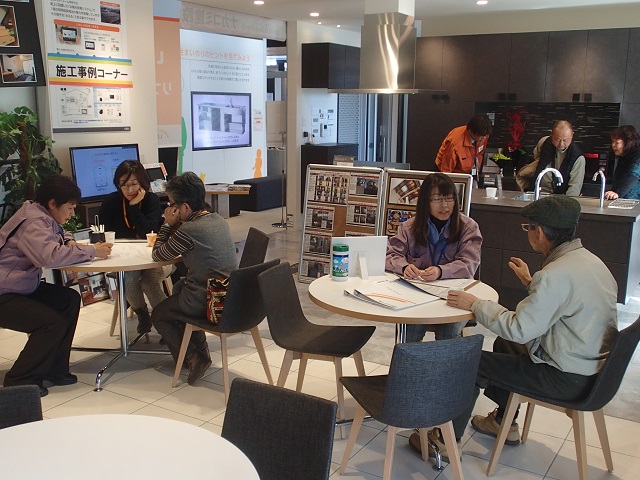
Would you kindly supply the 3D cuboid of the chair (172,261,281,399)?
[{"bbox_3d":[-0.529,0.468,3.834,0.520,0.765,0.470,9,14,37],"label":"chair"}]

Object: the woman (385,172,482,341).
[{"bbox_3d":[0.620,0.251,3.805,0.530,1.230,0.650,3,11,12],"label":"woman"}]

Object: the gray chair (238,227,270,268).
[{"bbox_3d":[-0.649,0.341,4.535,0.530,0.770,0.480,-4,12,-23],"label":"gray chair"}]

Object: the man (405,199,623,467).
[{"bbox_3d":[0.857,0.399,3.067,0.840,1.240,0.560,9,13,36],"label":"man"}]

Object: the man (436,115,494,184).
[{"bbox_3d":[1.421,-0.474,6.779,0.500,1.530,0.500,-8,14,-37],"label":"man"}]

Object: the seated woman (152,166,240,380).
[{"bbox_3d":[-0.668,0.221,3.962,0.620,1.220,0.450,7,13,31],"label":"seated woman"}]

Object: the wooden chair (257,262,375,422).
[{"bbox_3d":[-0.013,0.538,3.511,0.520,0.765,0.470,5,12,22],"label":"wooden chair"}]

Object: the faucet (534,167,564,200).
[{"bbox_3d":[1.868,-0.458,5.598,0.260,0.300,0.060,-5,12,-28],"label":"faucet"}]

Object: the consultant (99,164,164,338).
[{"bbox_3d":[-1.326,0.050,4.817,0.480,1.220,0.620,0,11,-3],"label":"consultant"}]

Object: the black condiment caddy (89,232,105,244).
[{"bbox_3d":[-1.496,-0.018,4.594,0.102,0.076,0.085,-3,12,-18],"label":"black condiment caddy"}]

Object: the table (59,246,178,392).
[{"bbox_3d":[-1.208,0.416,4.158,0.900,0.725,0.900,1,11,0],"label":"table"}]

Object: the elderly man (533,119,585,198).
[{"bbox_3d":[2.164,-0.345,6.363,0.570,1.500,0.520,4,11,18],"label":"elderly man"}]

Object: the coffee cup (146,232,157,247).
[{"bbox_3d":[-1.038,0.000,4.210,0.070,0.077,0.070,1,11,0],"label":"coffee cup"}]

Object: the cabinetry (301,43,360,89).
[{"bbox_3d":[0.175,-2.529,10.037,0.445,0.610,0.910,7,13,31],"label":"cabinetry"}]

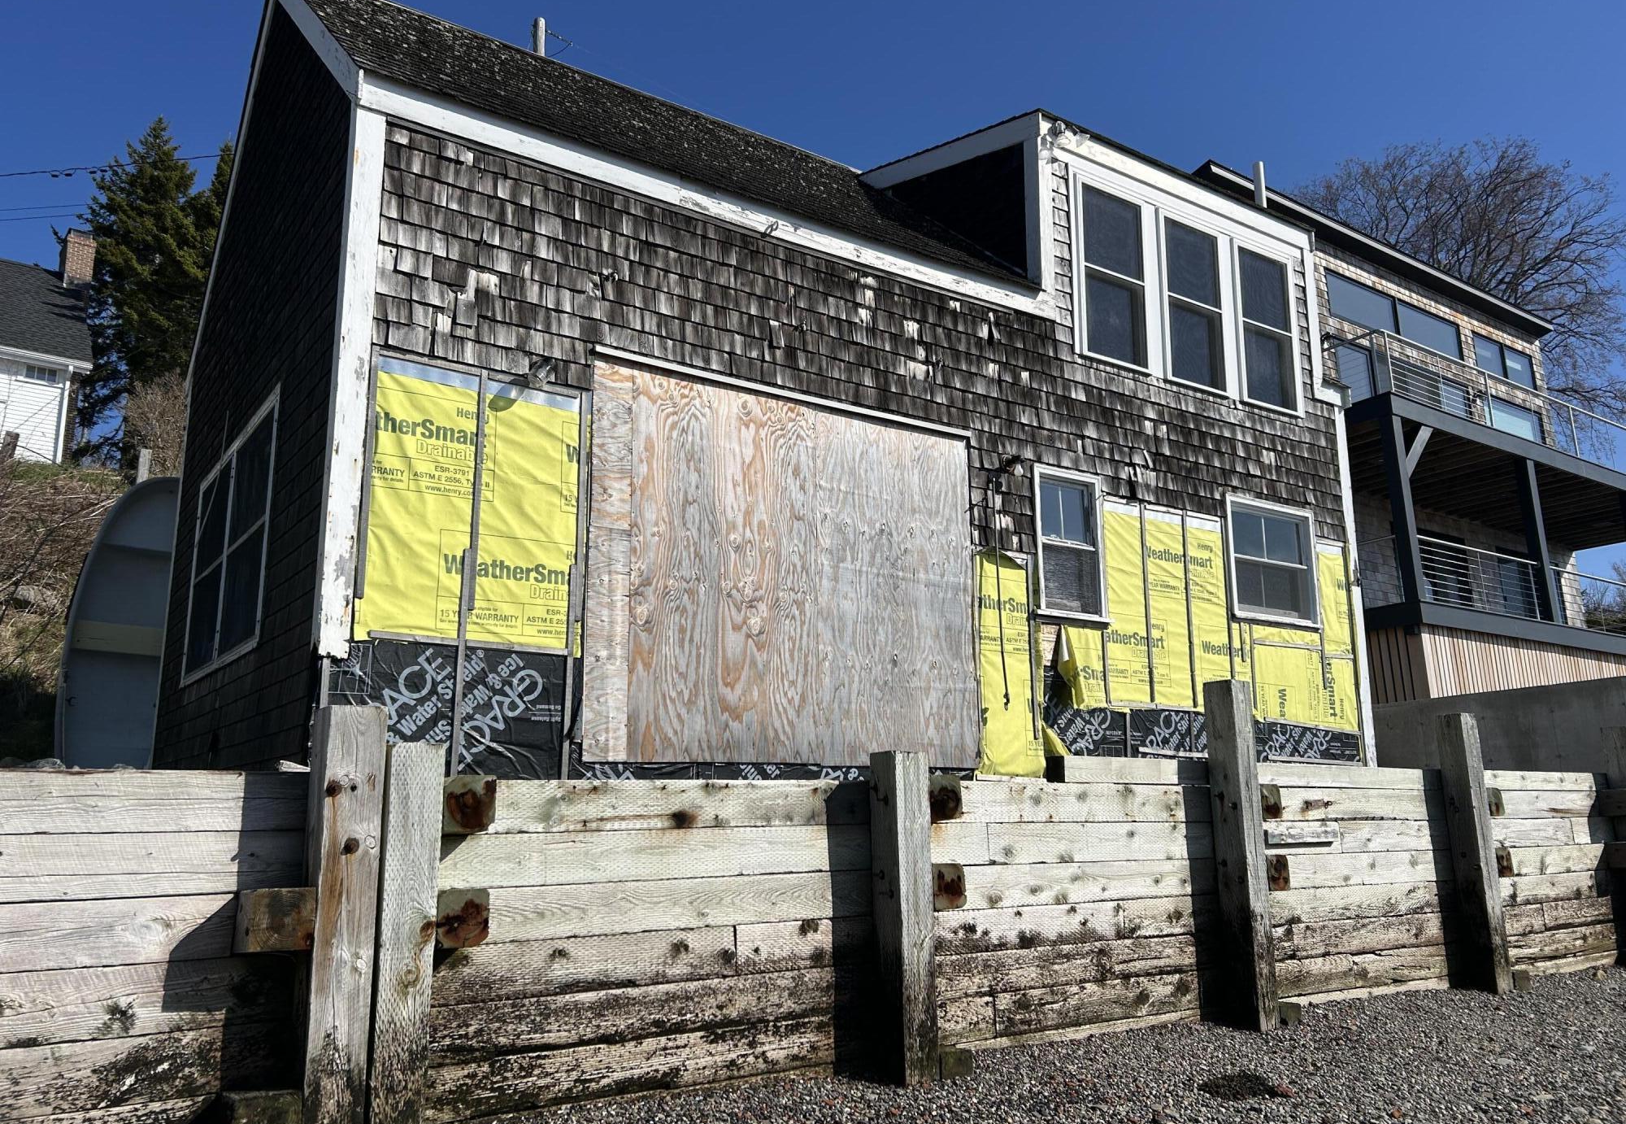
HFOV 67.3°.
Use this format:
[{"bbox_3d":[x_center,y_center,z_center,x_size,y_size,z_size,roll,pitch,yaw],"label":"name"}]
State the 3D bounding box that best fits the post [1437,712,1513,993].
[{"bbox_3d":[4.406,1.919,8.149,0.185,1.788,0.184,7,-15,-34],"label":"post"}]

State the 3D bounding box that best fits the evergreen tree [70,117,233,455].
[{"bbox_3d":[-17.148,-7.223,31.976,4.200,9.711,4.200,7,-13,-29],"label":"evergreen tree"}]

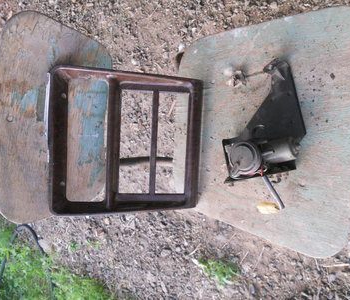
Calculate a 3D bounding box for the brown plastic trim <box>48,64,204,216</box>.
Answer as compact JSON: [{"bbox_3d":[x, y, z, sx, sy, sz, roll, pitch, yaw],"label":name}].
[{"bbox_3d":[-0.085,-0.013,0.653,0.050,0.262,0.235,-165,77,-69],"label":"brown plastic trim"}]

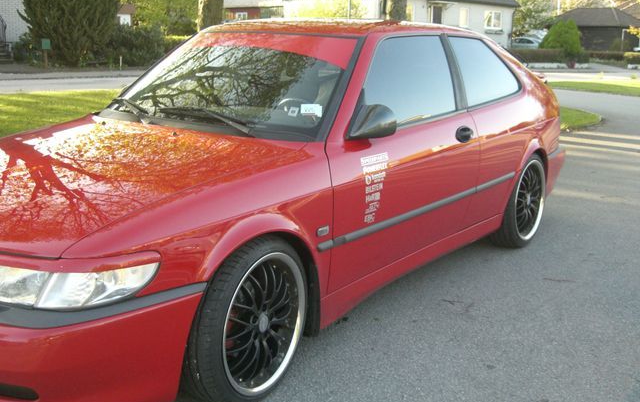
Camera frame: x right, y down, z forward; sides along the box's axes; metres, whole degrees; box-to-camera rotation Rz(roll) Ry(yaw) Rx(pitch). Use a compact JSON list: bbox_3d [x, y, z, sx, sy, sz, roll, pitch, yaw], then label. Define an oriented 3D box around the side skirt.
[{"bbox_3d":[0.526,0.289,3.505,0.090,0.130,1.800,9,15,36],"label":"side skirt"}]

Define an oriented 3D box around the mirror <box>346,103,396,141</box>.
[{"bbox_3d":[0.208,-0.321,2.833,0.190,0.145,0.125,9,15,36],"label":"mirror"}]

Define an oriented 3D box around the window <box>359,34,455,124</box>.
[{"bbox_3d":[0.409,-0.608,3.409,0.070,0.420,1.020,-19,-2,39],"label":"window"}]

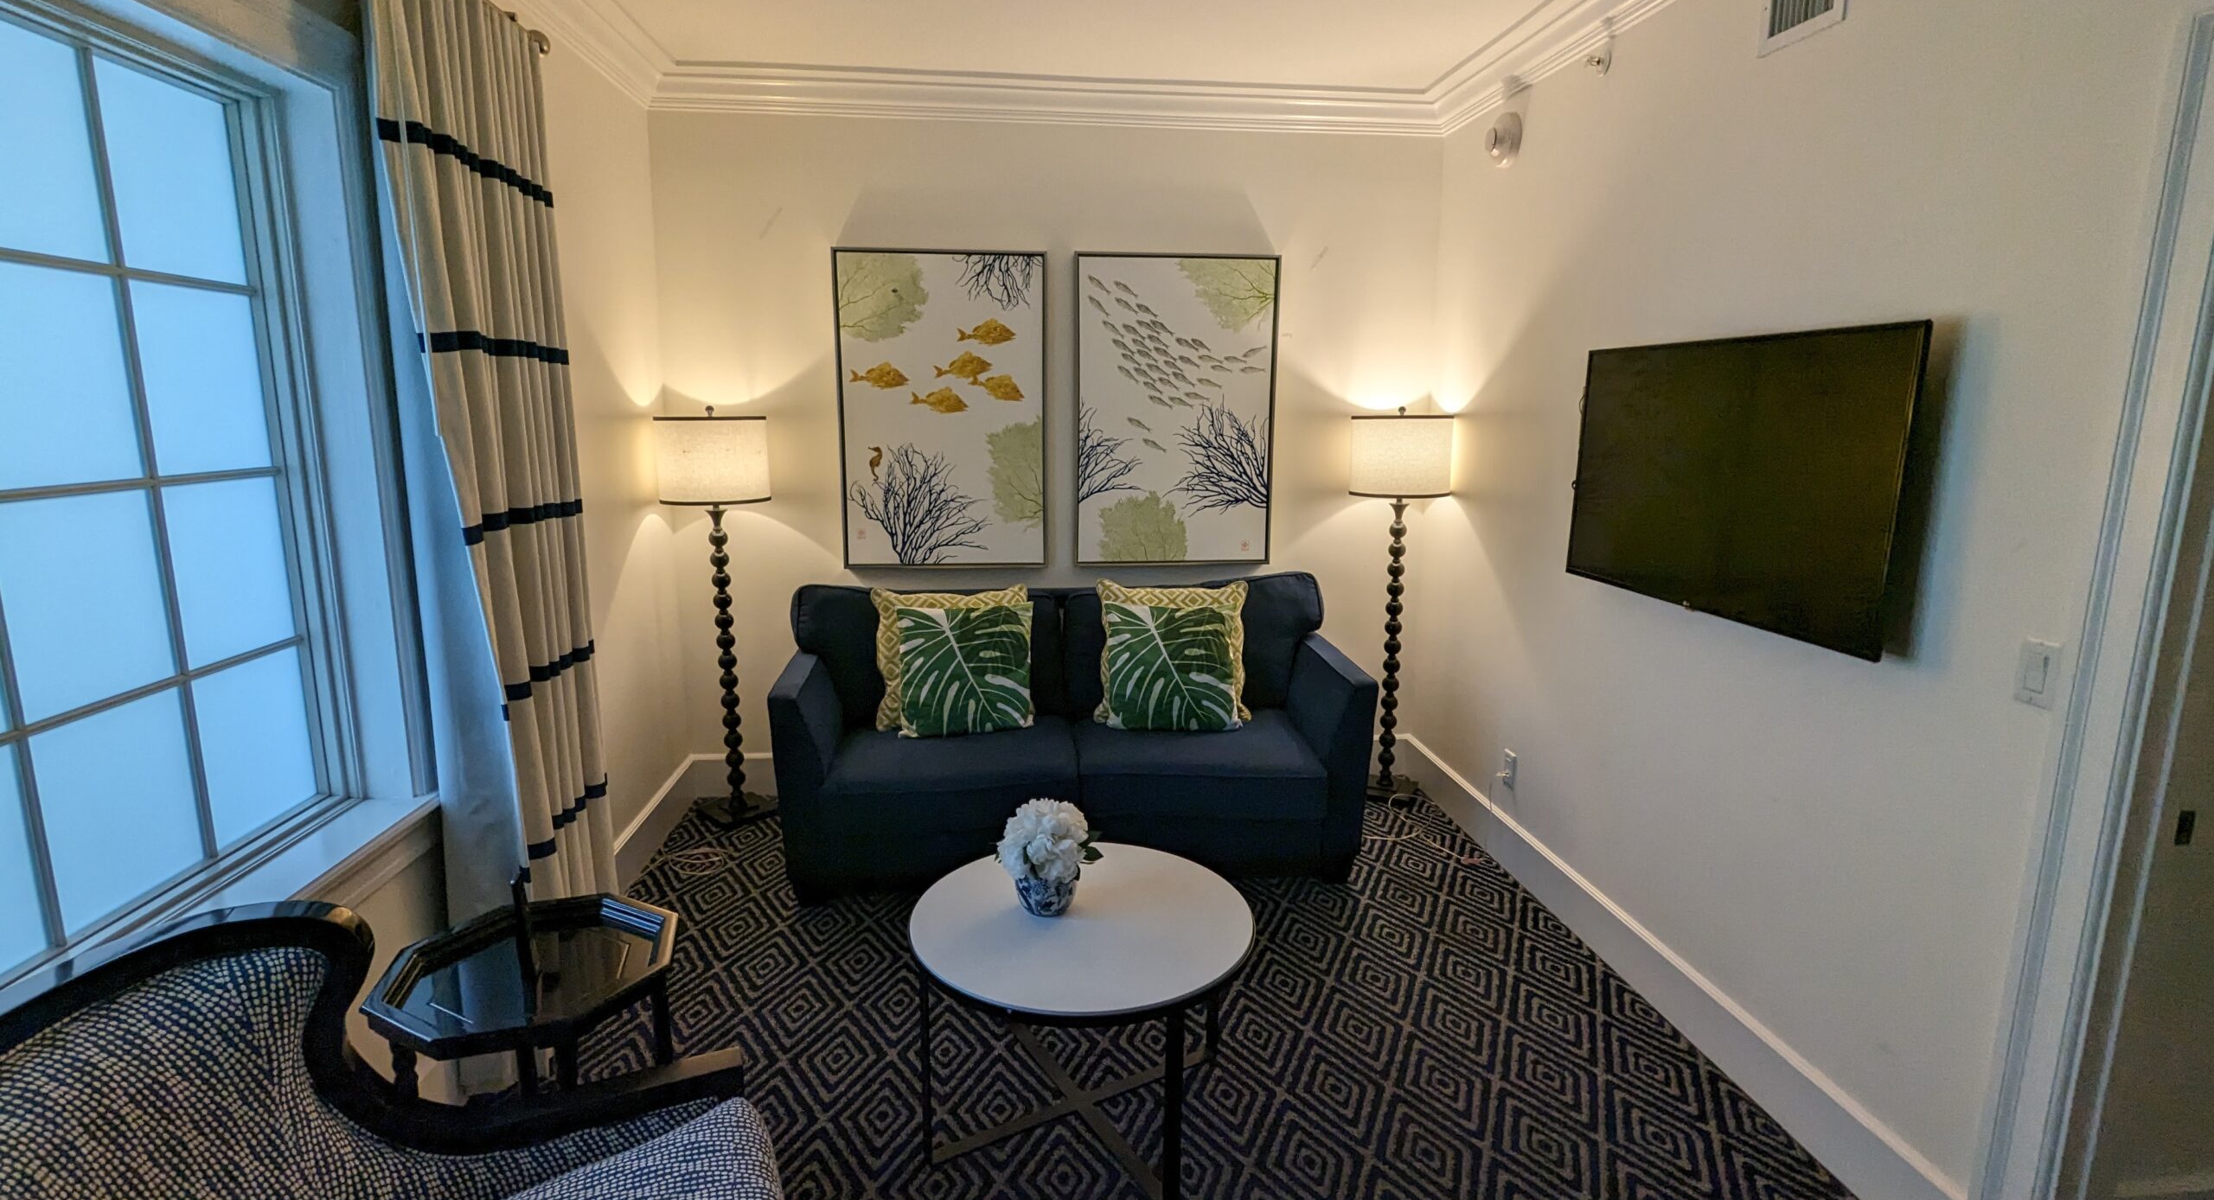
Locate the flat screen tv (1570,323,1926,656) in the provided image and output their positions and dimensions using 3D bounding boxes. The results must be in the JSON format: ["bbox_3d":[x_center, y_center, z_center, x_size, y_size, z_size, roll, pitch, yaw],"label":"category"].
[{"bbox_3d":[1.451,-0.293,2.430,0.060,0.631,1.099,-1,11,-6],"label":"flat screen tv"}]

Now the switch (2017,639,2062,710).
[{"bbox_3d":[1.574,0.126,1.732,0.010,0.115,0.071,-1,11,-6],"label":"switch"}]

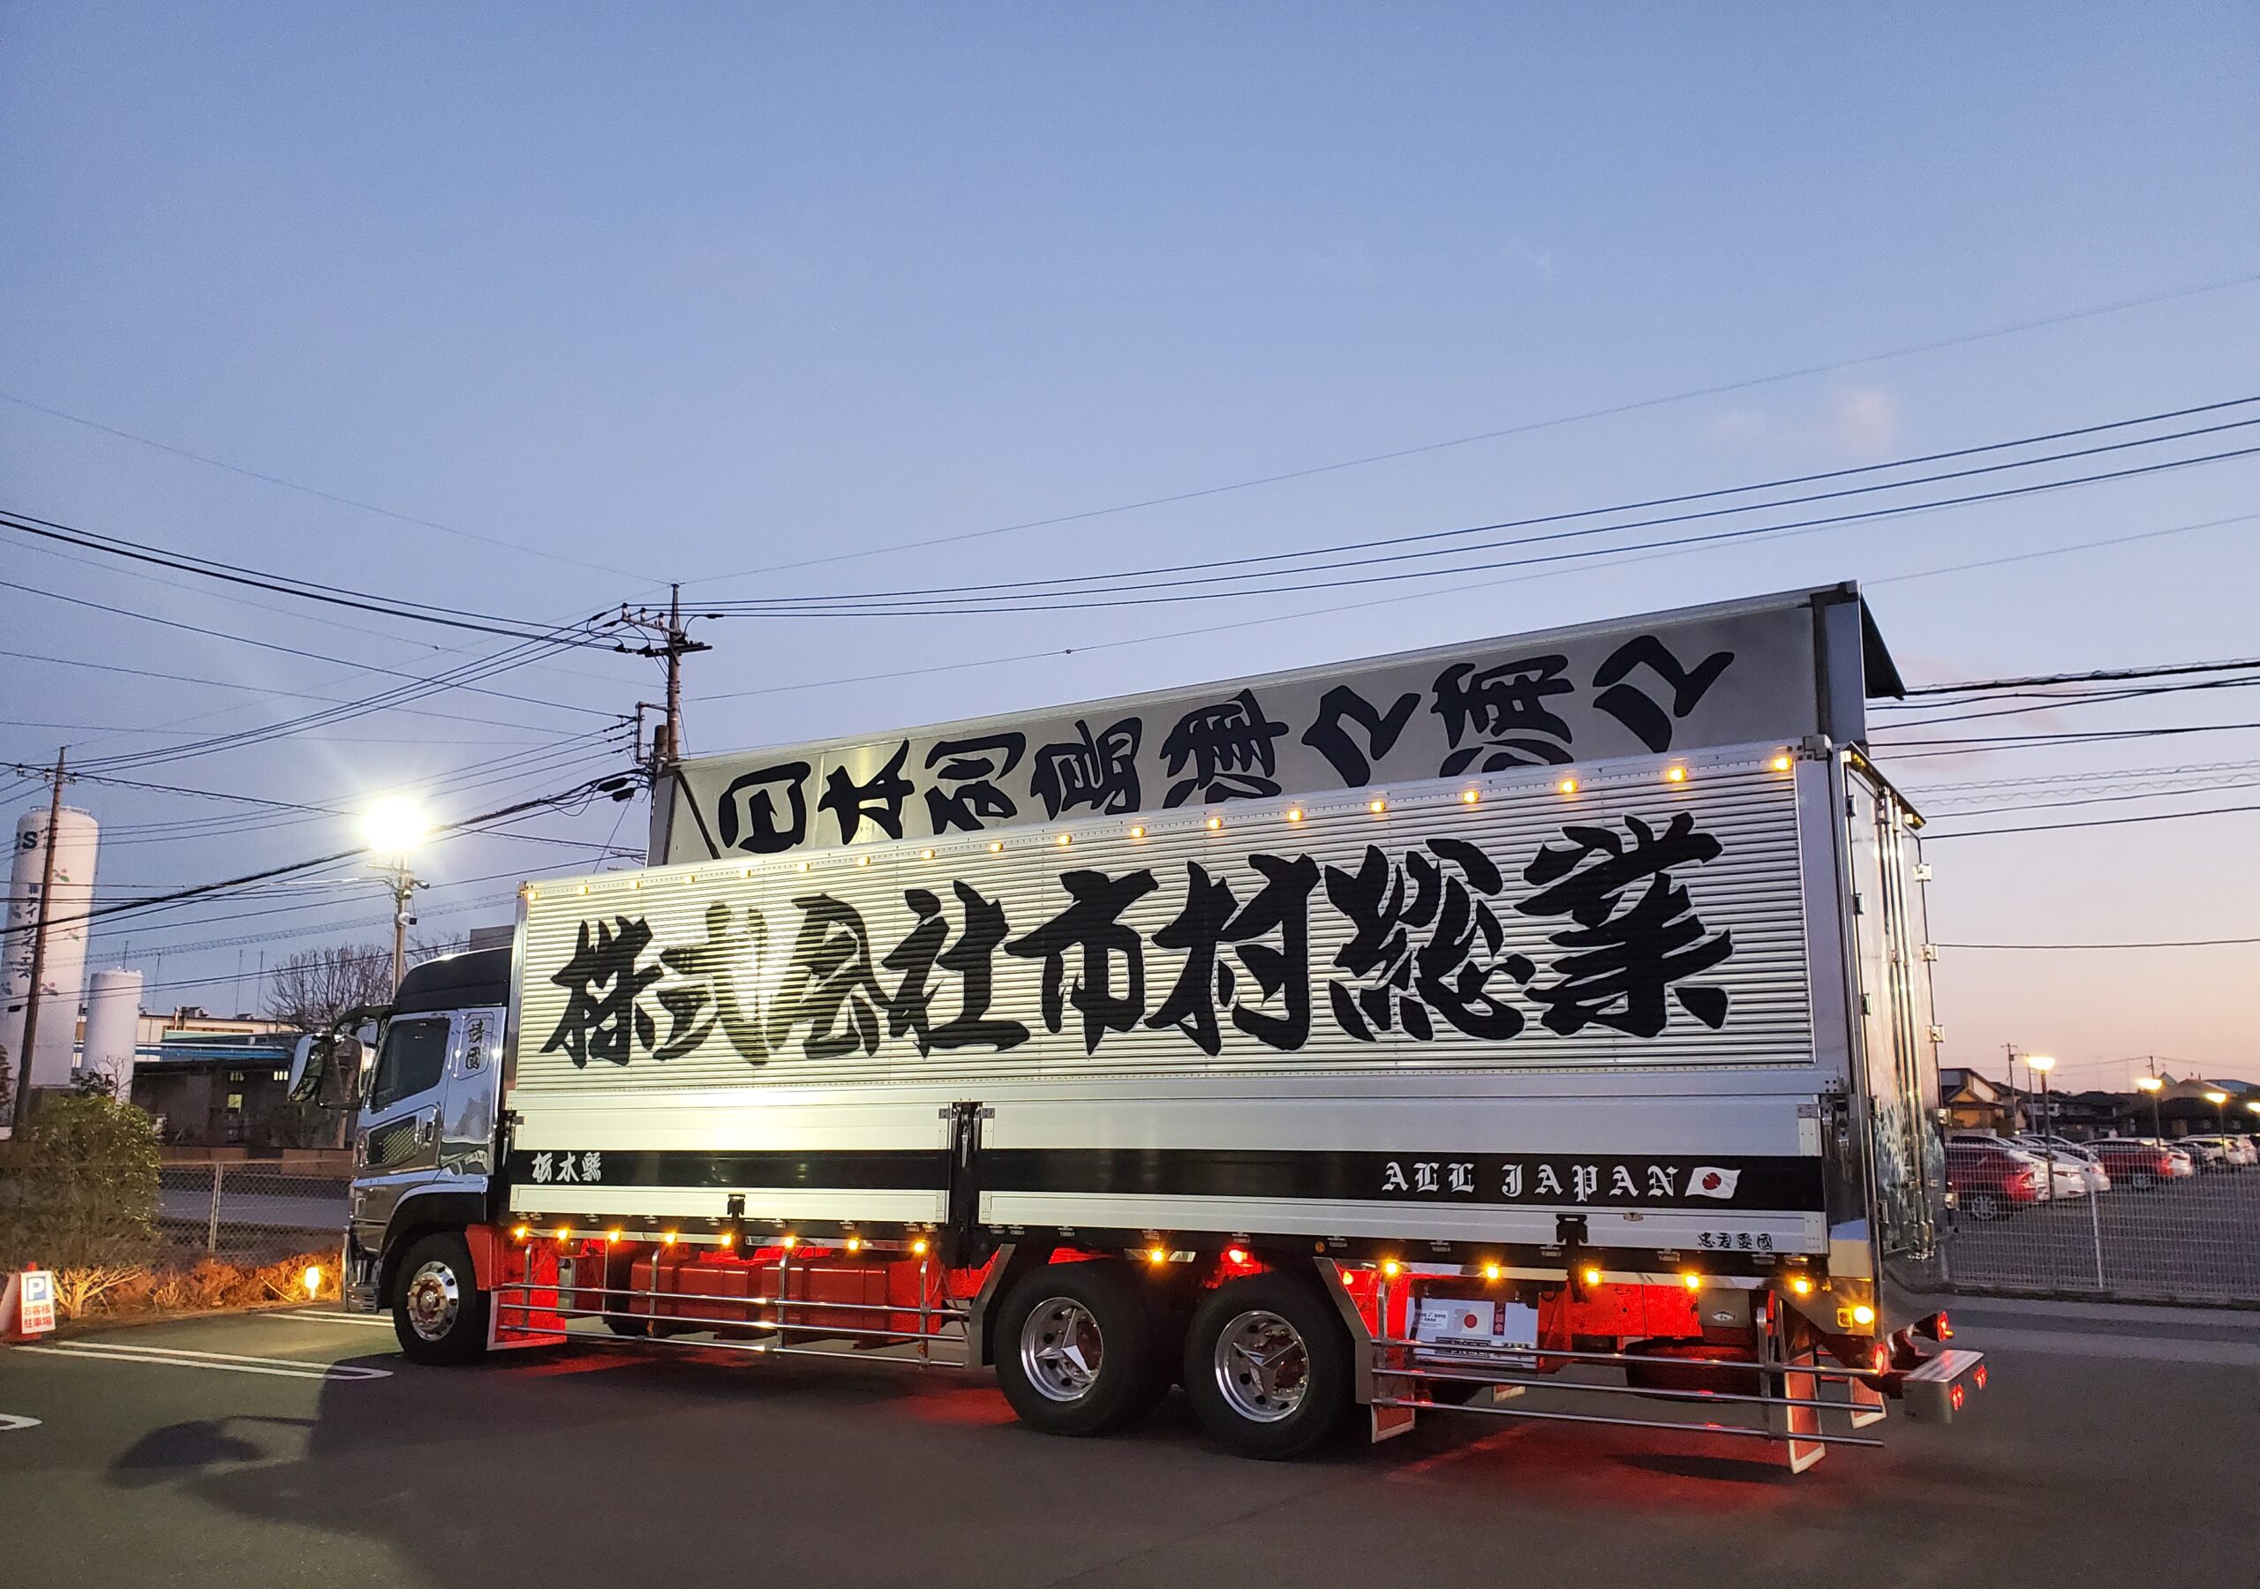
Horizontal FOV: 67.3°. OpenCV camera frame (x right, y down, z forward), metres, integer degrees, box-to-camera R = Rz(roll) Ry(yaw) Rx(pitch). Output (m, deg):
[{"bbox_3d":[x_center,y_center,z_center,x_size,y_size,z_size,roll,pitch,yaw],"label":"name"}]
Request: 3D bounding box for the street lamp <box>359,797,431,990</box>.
[{"bbox_3d":[-8.682,2.844,19.502,0.600,5.600,0.500,5,-12,-24],"label":"street lamp"}]

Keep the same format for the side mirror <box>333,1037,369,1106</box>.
[{"bbox_3d":[-6.354,2.257,13.821,0.140,0.560,0.260,-7,-14,32],"label":"side mirror"}]

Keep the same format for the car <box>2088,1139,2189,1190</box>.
[{"bbox_3d":[27.288,10.434,48.352,4.250,1.480,1.740,-7,-13,33],"label":"car"}]

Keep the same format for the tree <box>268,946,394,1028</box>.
[{"bbox_3d":[-26.191,9.014,56.737,4.600,7.700,4.400,0,-11,0],"label":"tree"}]

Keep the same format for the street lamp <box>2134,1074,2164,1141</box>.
[{"bbox_3d":[30.824,10.213,51.358,0.700,3.050,0.400,-7,-13,33],"label":"street lamp"}]

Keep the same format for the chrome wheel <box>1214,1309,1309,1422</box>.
[{"bbox_3d":[0.761,3.124,9.303,0.590,0.590,0.200,-7,-13,31],"label":"chrome wheel"}]

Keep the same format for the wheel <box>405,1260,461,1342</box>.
[{"bbox_3d":[-5.415,3.986,13.376,0.600,0.600,0.200,-7,-13,31],"label":"wheel"}]

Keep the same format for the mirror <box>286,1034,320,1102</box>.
[{"bbox_3d":[-6.796,2.251,13.961,0.200,0.550,0.280,3,-12,-13],"label":"mirror"}]

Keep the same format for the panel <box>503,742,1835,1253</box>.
[{"bbox_3d":[-0.640,1.459,10.745,9.600,2.500,0.090,-7,-13,31],"label":"panel"}]

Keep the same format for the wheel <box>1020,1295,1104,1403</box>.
[{"bbox_3d":[-0.367,3.354,10.289,0.600,0.600,0.200,-7,-13,31],"label":"wheel"}]

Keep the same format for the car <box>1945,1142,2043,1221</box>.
[{"bbox_3d":[15.917,7.710,34.124,4.300,1.580,1.750,-9,-14,38],"label":"car"}]

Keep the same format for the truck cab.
[{"bbox_3d":[-5.062,2.840,14.407,2.170,2.870,2.530,-7,-13,31],"label":"truck cab"}]

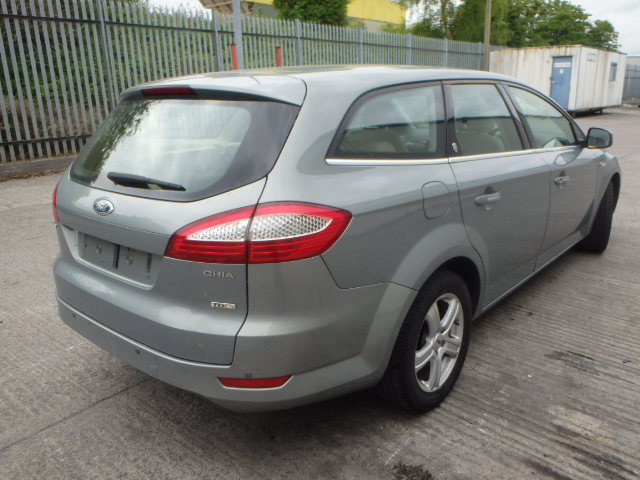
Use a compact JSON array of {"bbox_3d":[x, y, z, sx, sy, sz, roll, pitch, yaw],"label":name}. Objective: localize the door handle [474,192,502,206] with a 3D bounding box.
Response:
[{"bbox_3d":[0.768,-0.189,2.362,0.055,0.050,0.230,11,20,40],"label":"door handle"}]

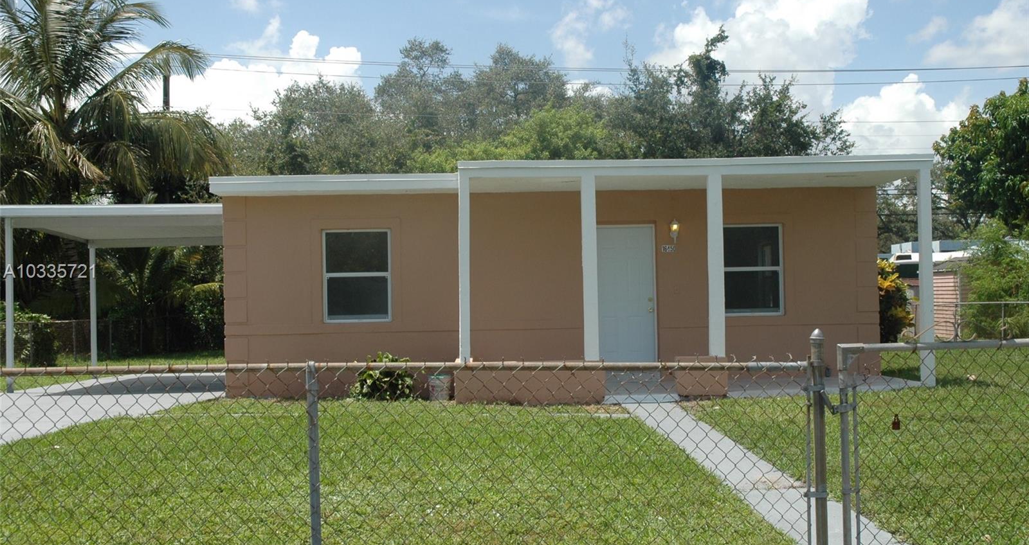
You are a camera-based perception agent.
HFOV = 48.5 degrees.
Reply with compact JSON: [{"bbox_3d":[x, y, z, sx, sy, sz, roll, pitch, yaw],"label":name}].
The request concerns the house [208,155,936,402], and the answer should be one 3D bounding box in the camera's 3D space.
[{"bbox_3d":[0.532,0.205,18.206,9.272,2.997,8.200,-1,-1,-1],"label":"house"}]

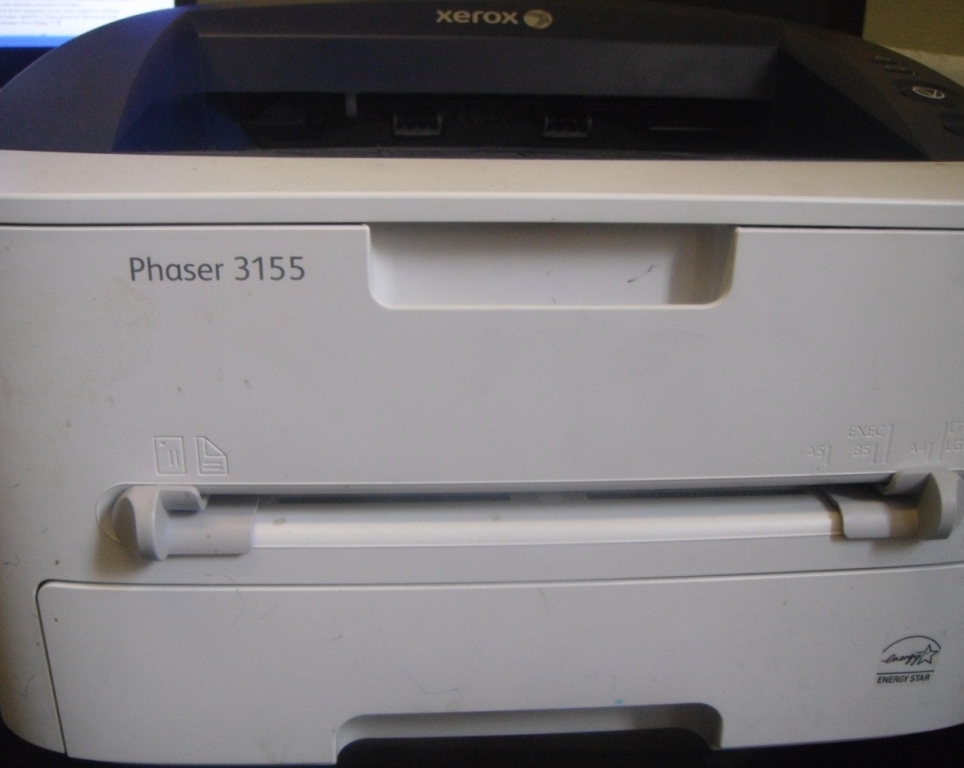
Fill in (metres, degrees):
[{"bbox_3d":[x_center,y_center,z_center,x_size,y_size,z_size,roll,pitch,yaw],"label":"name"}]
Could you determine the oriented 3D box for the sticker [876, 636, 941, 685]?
[{"bbox_3d":[0.127,0.082,0.307,0.019,0.017,0.001,0,21,-10],"label":"sticker"}]

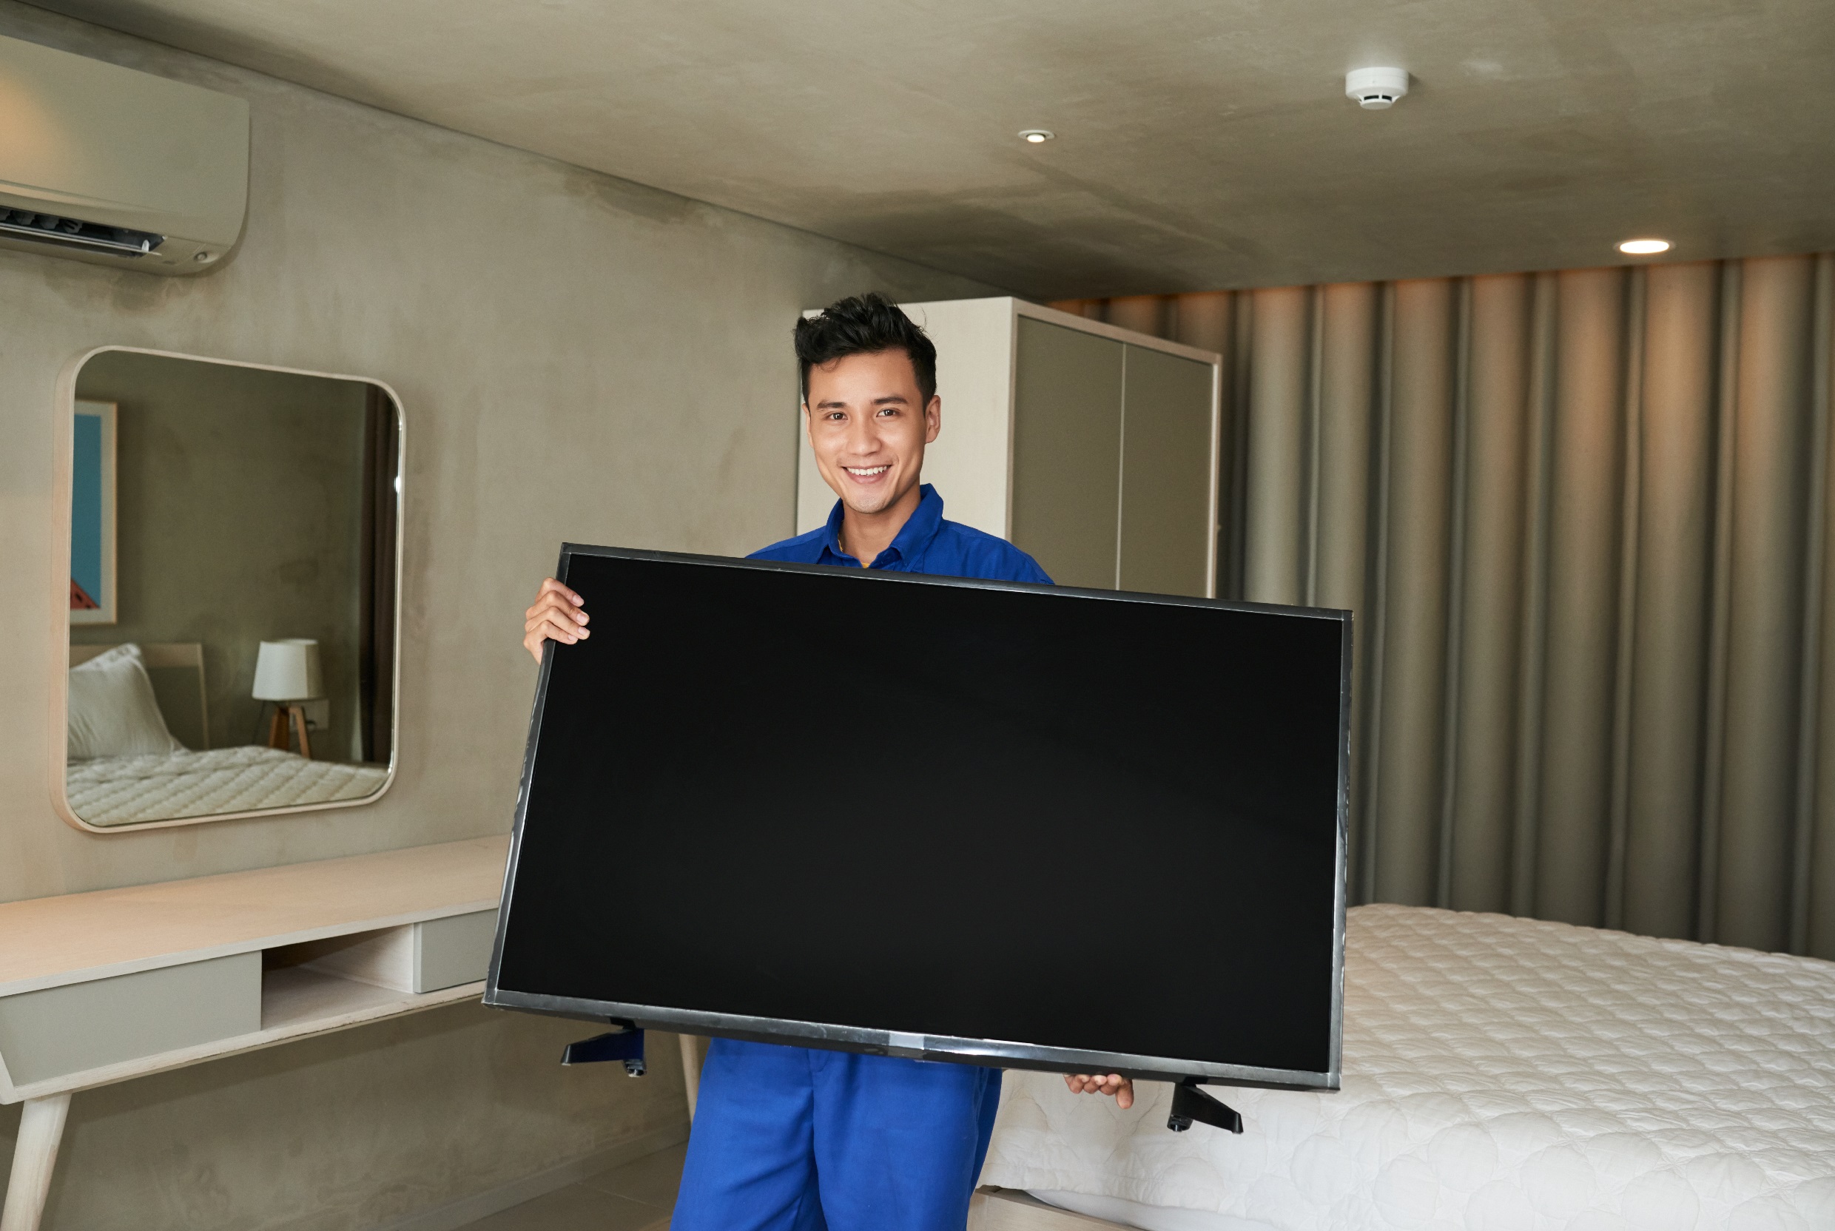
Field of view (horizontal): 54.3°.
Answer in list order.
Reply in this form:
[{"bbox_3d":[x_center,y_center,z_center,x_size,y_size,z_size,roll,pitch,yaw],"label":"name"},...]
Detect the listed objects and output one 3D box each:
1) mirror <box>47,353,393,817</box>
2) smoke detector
[{"bbox_3d":[-1.188,-0.043,3.143,0.051,0.797,0.667,3,2,34],"label":"mirror"},{"bbox_3d":[0.758,-0.865,2.948,0.099,0.050,0.099,3,2,34],"label":"smoke detector"}]

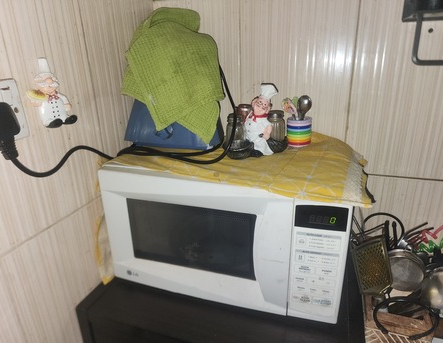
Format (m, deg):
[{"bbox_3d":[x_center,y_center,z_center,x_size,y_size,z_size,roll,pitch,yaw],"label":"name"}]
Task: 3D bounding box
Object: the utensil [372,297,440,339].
[{"bbox_3d":[0.298,0.237,0.490,0.100,0.022,0.095,5,21,18],"label":"utensil"}]

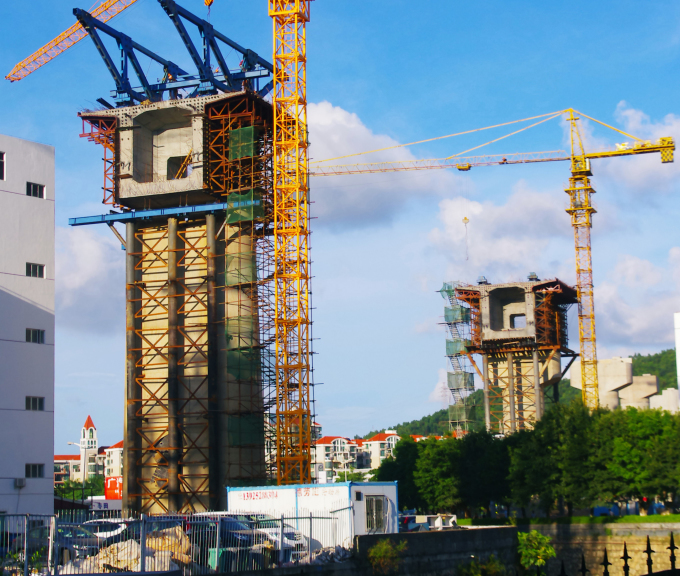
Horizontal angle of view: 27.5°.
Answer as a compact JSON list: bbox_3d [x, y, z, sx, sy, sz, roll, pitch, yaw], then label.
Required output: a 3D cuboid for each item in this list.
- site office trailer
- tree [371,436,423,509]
[{"bbox_3d":[-1.305,9.609,58.820,7.500,2.720,2.750,-10,-13,43],"label":"site office trailer"},{"bbox_3d":[4.933,17.078,120.802,4.700,8.000,4.700,-1,-9,0],"label":"tree"}]

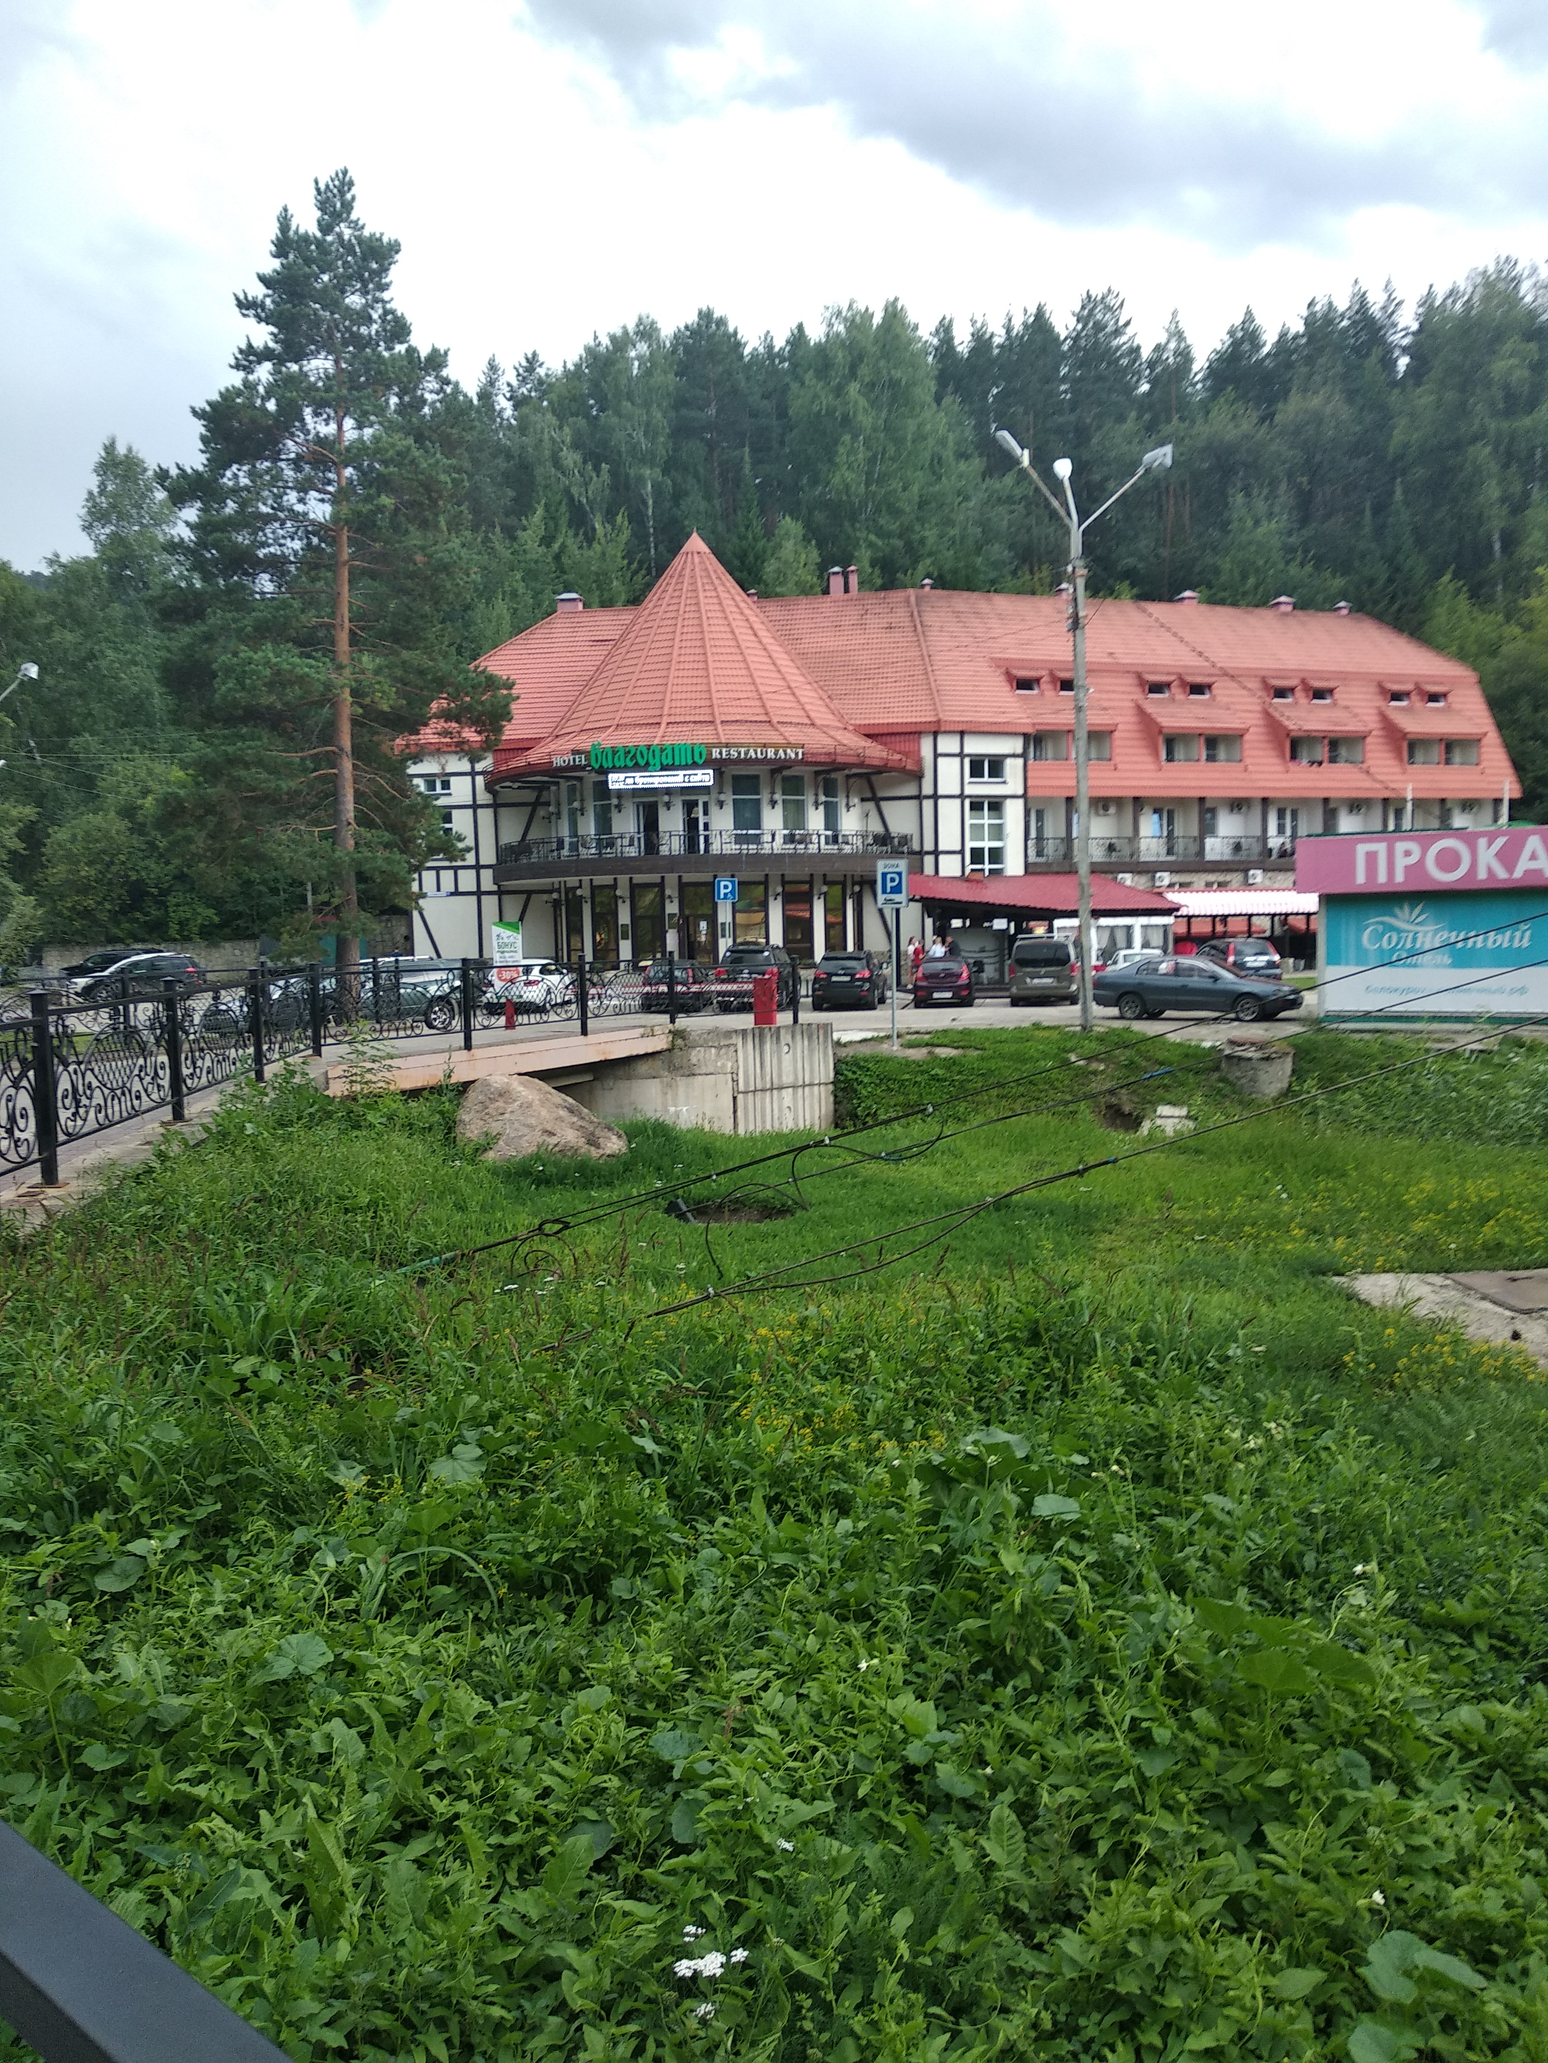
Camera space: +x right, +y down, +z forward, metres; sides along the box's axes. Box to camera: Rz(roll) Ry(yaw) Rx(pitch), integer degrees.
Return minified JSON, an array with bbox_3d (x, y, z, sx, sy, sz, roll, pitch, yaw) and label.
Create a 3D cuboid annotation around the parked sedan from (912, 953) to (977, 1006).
[{"bbox_3d":[5.081,-1.503,45.756,1.700,1.470,4.350,-1,3,9],"label":"parked sedan"}]

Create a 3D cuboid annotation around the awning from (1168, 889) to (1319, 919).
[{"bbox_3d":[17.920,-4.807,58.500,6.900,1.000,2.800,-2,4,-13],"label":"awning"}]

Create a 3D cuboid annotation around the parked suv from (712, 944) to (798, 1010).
[{"bbox_3d":[-0.527,-1.631,46.243,1.950,1.920,4.900,-1,3,8],"label":"parked suv"}]

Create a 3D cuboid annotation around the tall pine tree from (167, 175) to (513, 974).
[{"bbox_3d":[-10.663,-10.343,37.885,8.300,20.600,8.000,-1,3,0],"label":"tall pine tree"}]

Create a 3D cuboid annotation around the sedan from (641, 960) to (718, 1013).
[{"bbox_3d":[-2.878,-1.410,46.952,1.730,1.600,4.200,-1,3,7],"label":"sedan"}]

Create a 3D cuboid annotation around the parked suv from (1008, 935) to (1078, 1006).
[{"bbox_3d":[7.876,-1.784,45.141,1.920,1.980,4.950,-1,3,11],"label":"parked suv"}]

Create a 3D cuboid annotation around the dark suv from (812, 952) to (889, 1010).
[{"bbox_3d":[2.346,-1.544,46.548,1.890,1.740,4.680,-1,3,9],"label":"dark suv"}]

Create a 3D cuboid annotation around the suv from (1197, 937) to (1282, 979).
[{"bbox_3d":[16.182,-2.366,53.750,1.820,1.680,4.500,-1,3,0],"label":"suv"}]

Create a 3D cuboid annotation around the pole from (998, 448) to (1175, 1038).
[{"bbox_3d":[6.268,-5.810,30.957,3.400,11.500,2.100,-1,3,0],"label":"pole"}]

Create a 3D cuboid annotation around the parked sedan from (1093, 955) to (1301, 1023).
[{"bbox_3d":[9.223,-0.955,33.858,4.500,1.410,1.700,1,4,32],"label":"parked sedan"}]

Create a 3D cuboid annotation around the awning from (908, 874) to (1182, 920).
[{"bbox_3d":[8.885,-4.456,51.000,8.300,1.450,4.700,-2,3,-6],"label":"awning"}]

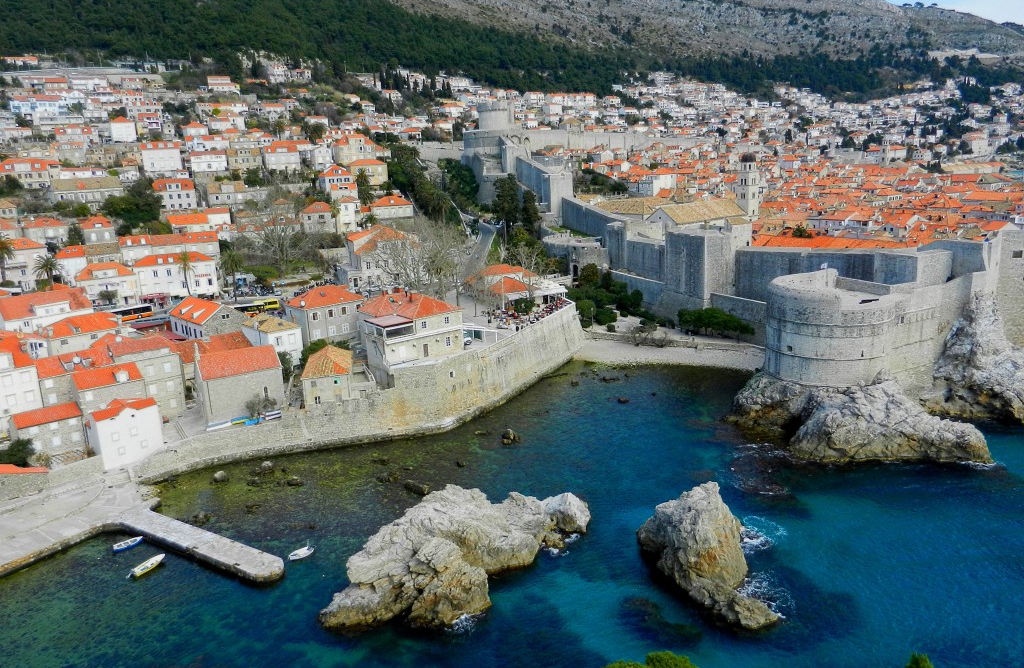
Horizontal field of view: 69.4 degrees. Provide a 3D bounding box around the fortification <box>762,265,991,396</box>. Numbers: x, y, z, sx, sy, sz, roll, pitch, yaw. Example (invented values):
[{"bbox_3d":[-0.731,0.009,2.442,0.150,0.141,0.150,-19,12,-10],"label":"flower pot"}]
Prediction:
[{"bbox_3d":[72.450,-2.920,154.010,48.000,20.000,27.000,-11,17,-29],"label":"fortification"}]

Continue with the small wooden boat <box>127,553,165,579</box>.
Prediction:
[{"bbox_3d":[-46.120,29.570,93.830,1.650,0.850,4.800,6,17,29],"label":"small wooden boat"}]

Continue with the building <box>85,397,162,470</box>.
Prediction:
[{"bbox_3d":[-67.390,16.220,128.450,5.900,10.900,9.800,12,21,42],"label":"building"}]

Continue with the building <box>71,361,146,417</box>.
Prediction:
[{"bbox_3d":[-68.470,10.750,126.640,9.800,9.110,5.200,-14,19,-38],"label":"building"}]

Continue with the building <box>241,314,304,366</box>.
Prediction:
[{"bbox_3d":[-50.840,1.160,159.580,7.200,10.500,11.000,-12,18,-33],"label":"building"}]

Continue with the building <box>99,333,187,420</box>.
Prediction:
[{"bbox_3d":[-67.630,7.630,135.540,10.600,13.800,9.000,-14,19,-38],"label":"building"}]

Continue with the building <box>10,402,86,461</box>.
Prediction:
[{"bbox_3d":[-73.320,15.450,117.300,8.800,7.650,6.300,-14,19,-38],"label":"building"}]

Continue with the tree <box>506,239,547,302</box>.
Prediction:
[{"bbox_3d":[3.410,-14.940,174.000,9.200,15.000,8.800,-2,15,0],"label":"tree"}]

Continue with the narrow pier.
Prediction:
[{"bbox_3d":[-41.500,27.750,98.370,27.400,1.500,4.200,6,17,30],"label":"narrow pier"}]

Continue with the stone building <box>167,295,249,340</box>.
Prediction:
[{"bbox_3d":[-66.270,-3.130,162.440,10.200,8.600,16.500,-16,20,-42],"label":"stone building"}]

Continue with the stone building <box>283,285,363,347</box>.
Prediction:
[{"bbox_3d":[-39.950,-5.010,157.420,13.500,10.900,10.200,-14,19,-38],"label":"stone building"}]

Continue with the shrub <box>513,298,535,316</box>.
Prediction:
[{"bbox_3d":[2.730,-6.470,179.460,4.800,3.600,4.000,-2,15,1],"label":"shrub"}]

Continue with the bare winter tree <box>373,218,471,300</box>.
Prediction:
[{"bbox_3d":[-23.500,-19.500,192.760,23.000,21.520,19.000,-4,15,-7],"label":"bare winter tree"}]

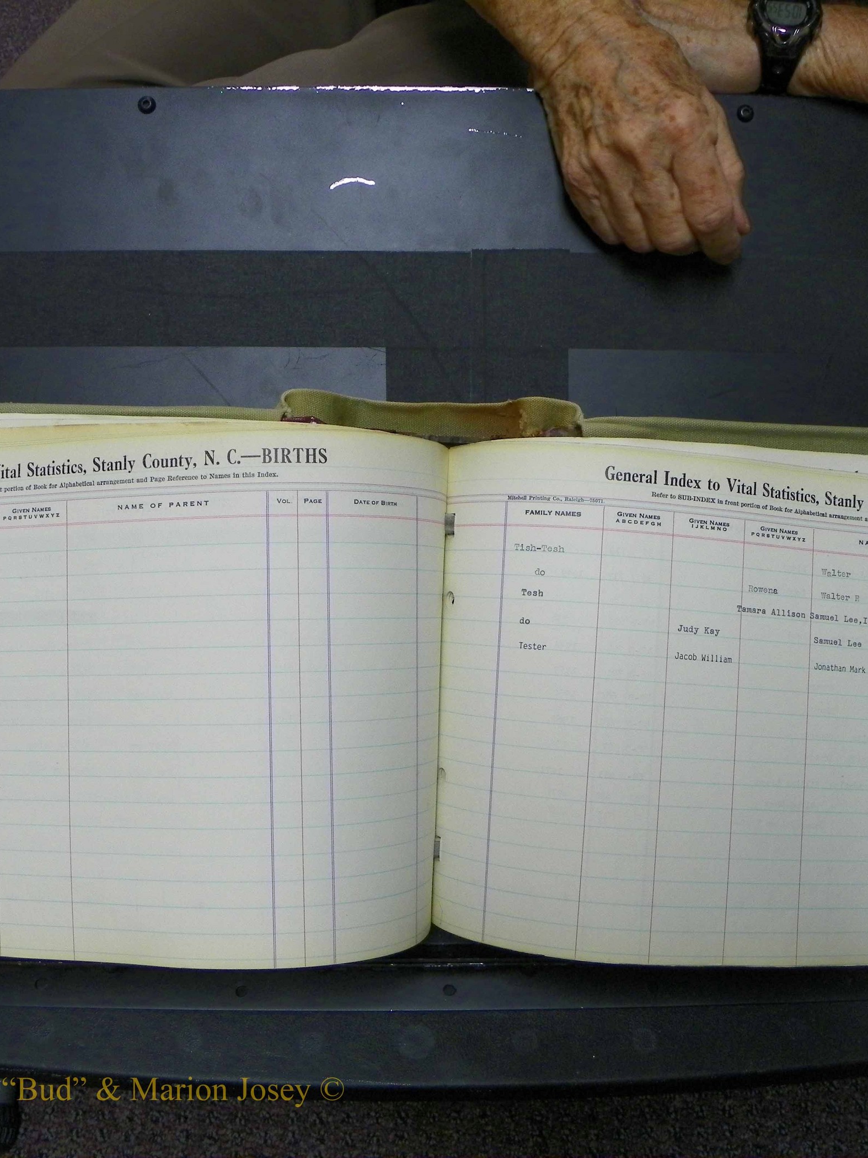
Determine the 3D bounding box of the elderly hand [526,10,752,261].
[{"bbox_3d":[0.101,-0.216,0.568,0.087,0.070,0.142,-27,89,-1],"label":"elderly hand"}]

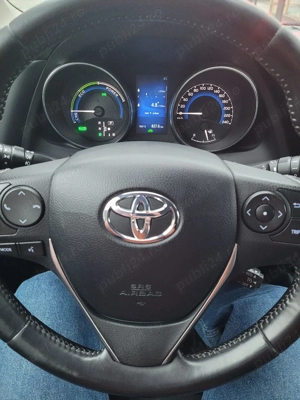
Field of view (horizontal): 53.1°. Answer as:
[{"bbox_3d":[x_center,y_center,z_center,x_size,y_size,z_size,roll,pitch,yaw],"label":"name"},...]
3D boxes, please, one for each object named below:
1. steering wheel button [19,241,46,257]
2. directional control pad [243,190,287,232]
[{"bbox_3d":[-0.112,0.046,0.285,0.024,0.014,0.008,1,8,2],"label":"steering wheel button"},{"bbox_3d":[0.104,0.011,0.272,0.038,0.038,0.011,1,8,2],"label":"directional control pad"}]

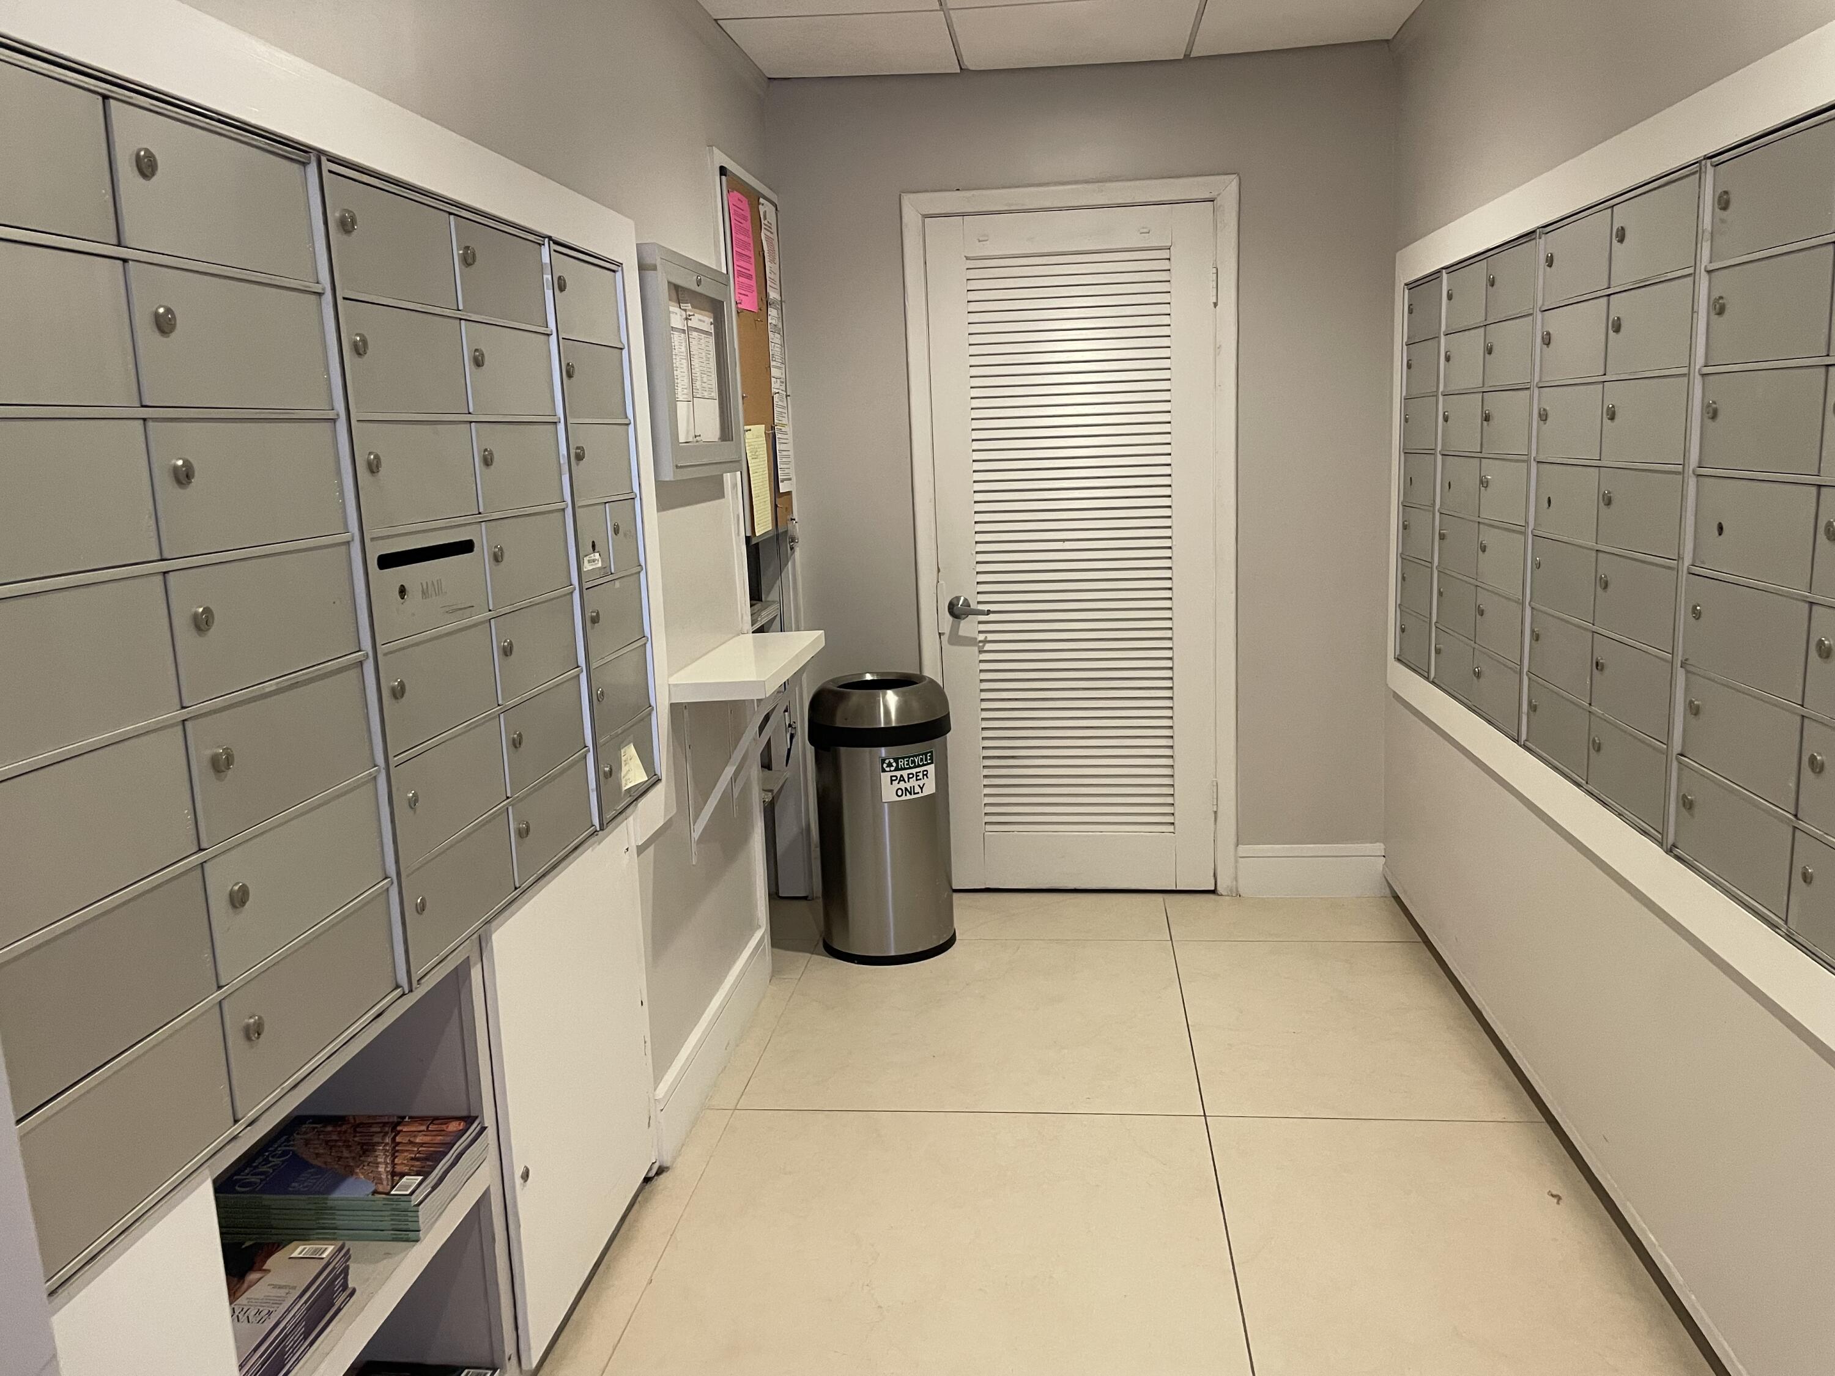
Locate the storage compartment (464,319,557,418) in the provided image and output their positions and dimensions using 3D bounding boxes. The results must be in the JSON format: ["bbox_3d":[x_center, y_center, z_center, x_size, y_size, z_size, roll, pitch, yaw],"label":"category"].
[{"bbox_3d":[-0.764,-0.479,2.117,0.300,0.132,0.325,-1,10,7],"label":"storage compartment"}]

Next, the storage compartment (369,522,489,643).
[{"bbox_3d":[-0.789,-0.145,1.847,0.300,0.133,0.314,-1,10,7],"label":"storage compartment"}]

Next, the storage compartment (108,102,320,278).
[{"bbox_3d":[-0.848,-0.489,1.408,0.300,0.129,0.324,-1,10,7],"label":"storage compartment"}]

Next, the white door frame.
[{"bbox_3d":[0.474,-0.389,4.121,0.949,2.119,0.080,-1,10,7],"label":"white door frame"}]

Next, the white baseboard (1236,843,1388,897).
[{"bbox_3d":[1.195,0.560,4.192,0.427,0.167,0.025,-1,10,7],"label":"white baseboard"}]

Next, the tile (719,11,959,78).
[{"bbox_3d":[-0.180,-1.701,3.628,0.555,0.025,0.599,-1,10,7],"label":"tile"}]

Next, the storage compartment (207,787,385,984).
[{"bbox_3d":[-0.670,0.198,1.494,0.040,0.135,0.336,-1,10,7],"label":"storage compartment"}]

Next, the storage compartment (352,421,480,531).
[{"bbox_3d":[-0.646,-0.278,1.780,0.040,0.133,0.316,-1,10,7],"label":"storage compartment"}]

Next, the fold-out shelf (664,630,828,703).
[{"bbox_3d":[-0.381,-0.058,3.257,0.200,0.038,0.720,-1,10,7],"label":"fold-out shelf"}]

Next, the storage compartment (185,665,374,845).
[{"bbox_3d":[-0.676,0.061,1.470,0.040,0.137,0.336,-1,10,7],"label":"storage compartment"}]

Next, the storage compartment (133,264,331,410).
[{"bbox_3d":[-0.842,-0.351,1.434,0.300,0.129,0.332,-1,10,7],"label":"storage compartment"}]

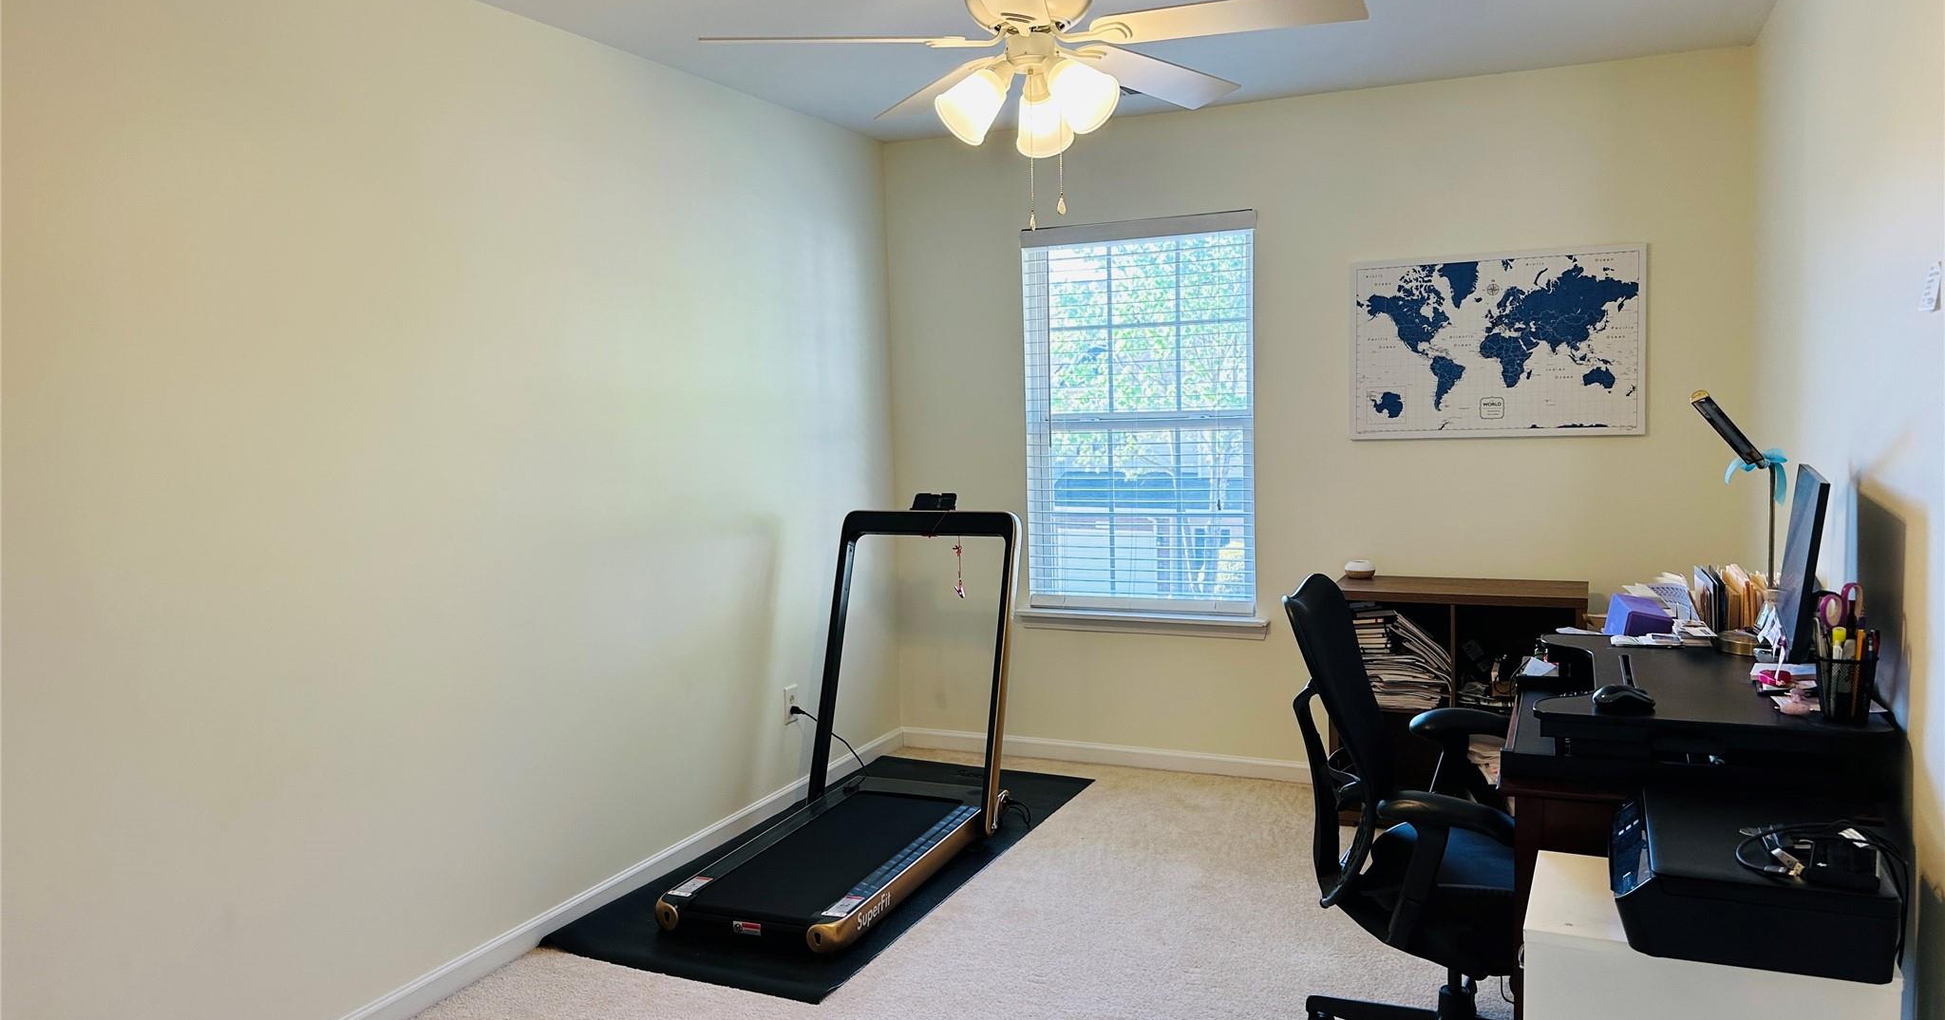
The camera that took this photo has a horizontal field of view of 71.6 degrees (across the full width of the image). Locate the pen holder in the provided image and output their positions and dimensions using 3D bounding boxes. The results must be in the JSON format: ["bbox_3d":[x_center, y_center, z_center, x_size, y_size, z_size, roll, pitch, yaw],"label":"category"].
[{"bbox_3d":[1.414,0.291,2.190,0.082,0.100,0.082,1,5,24],"label":"pen holder"}]

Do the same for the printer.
[{"bbox_3d":[1.123,0.536,1.986,0.345,0.117,0.440,1,5,24],"label":"printer"}]

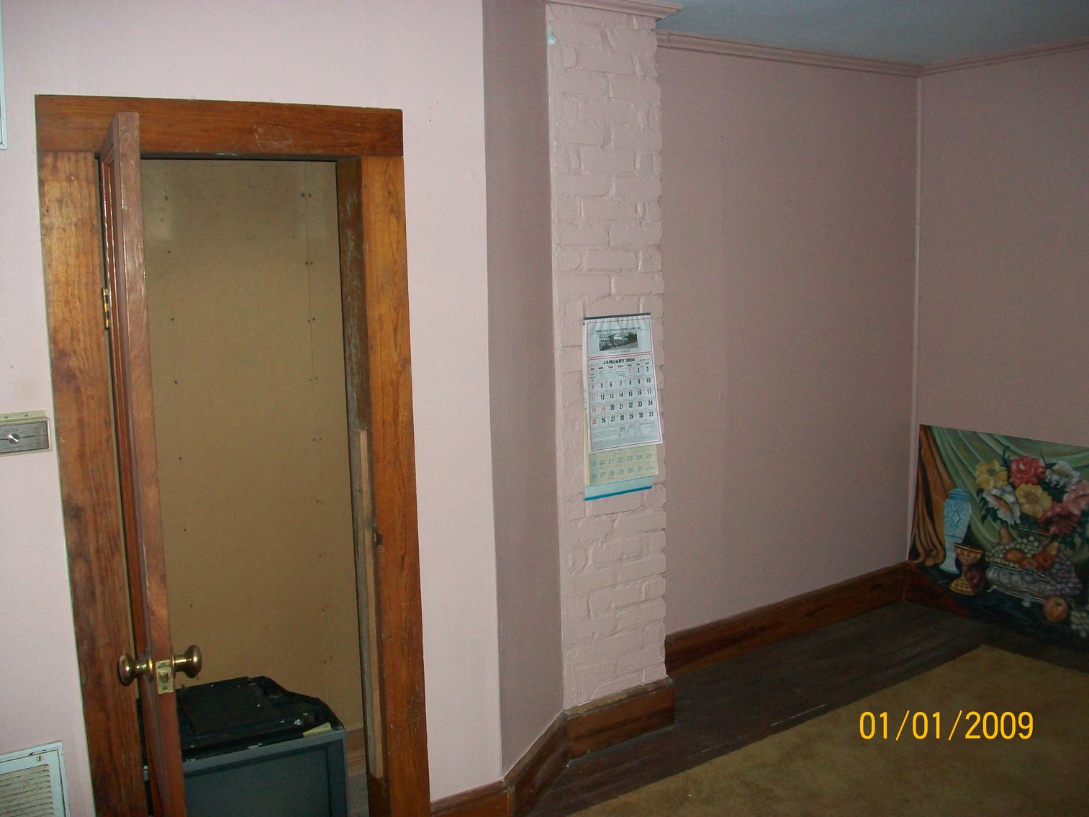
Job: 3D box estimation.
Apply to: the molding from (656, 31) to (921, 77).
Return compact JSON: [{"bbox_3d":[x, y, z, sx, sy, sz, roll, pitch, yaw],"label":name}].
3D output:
[{"bbox_3d":[0.965,-1.380,4.165,1.700,0.053,0.055,-7,11,-34],"label":"molding"}]

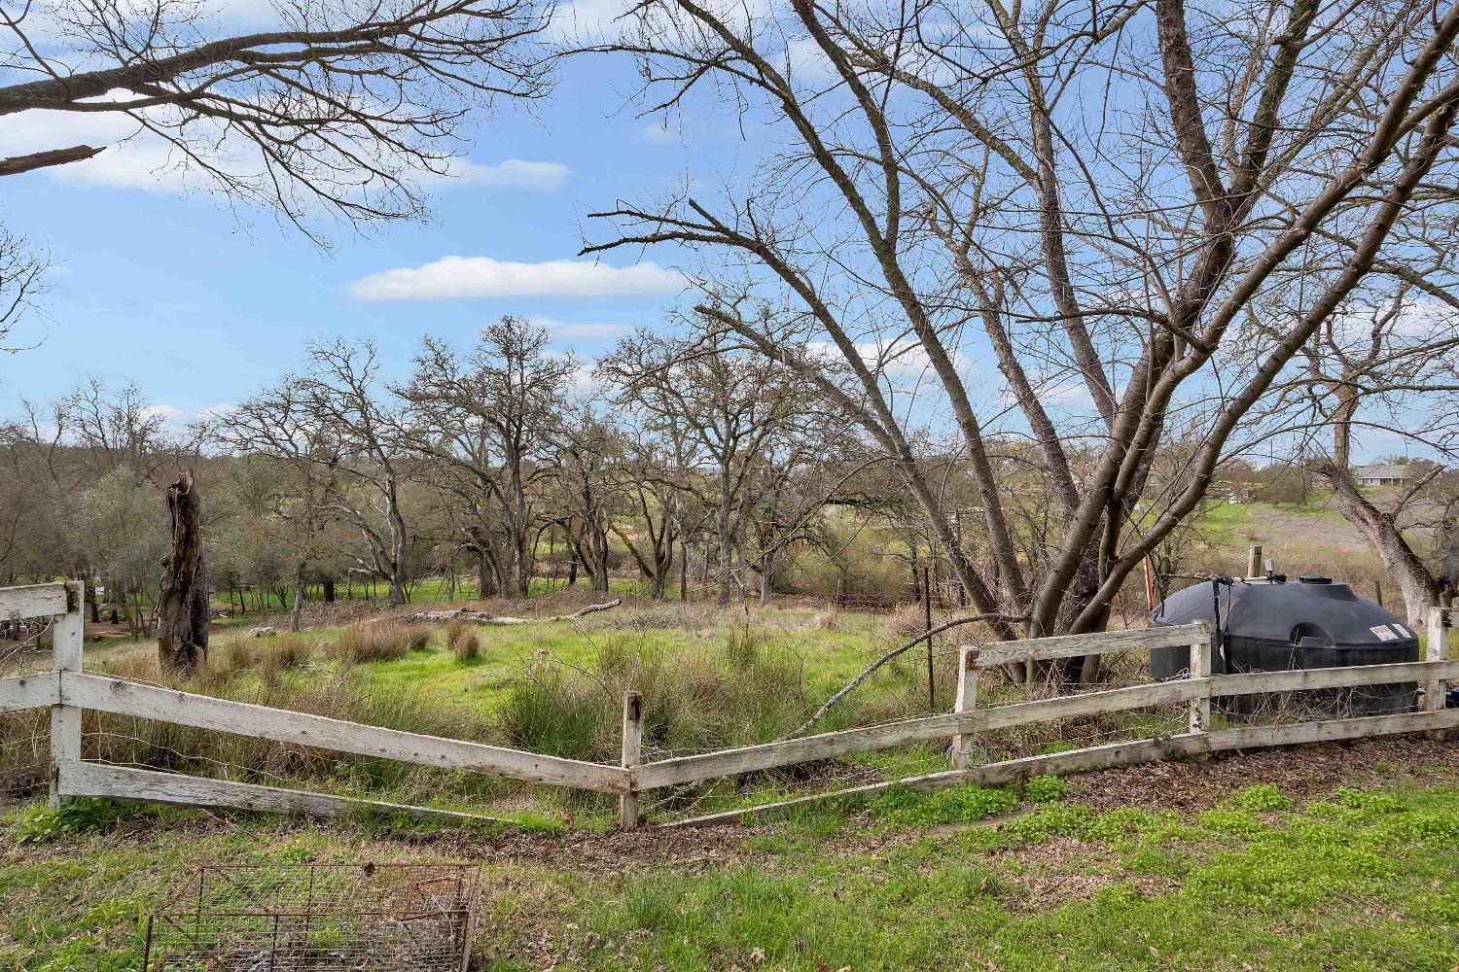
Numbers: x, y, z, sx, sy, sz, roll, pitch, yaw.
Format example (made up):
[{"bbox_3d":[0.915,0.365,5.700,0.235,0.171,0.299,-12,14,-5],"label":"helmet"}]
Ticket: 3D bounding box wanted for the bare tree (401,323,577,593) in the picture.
[{"bbox_3d":[-9.900,-1.170,30.000,7.100,11.600,6.600,0,0,0],"label":"bare tree"}]

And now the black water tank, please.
[{"bbox_3d":[5.800,1.580,7.780,2.250,1.280,2.250,0,0,37],"label":"black water tank"}]

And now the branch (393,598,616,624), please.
[{"bbox_3d":[-5.550,3.170,18.500,5.700,0.650,1.000,0,0,0],"label":"branch"}]

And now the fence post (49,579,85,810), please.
[{"bbox_3d":[-2.930,0.926,3.220,0.095,1.030,0.095,0,0,-30],"label":"fence post"}]

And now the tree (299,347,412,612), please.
[{"bbox_3d":[-13.800,-0.500,27.000,4.300,9.850,4.300,0,0,0],"label":"tree"}]

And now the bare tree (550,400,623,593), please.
[{"bbox_3d":[-6.250,0.570,32.000,3.200,8.450,3.300,0,0,0],"label":"bare tree"}]

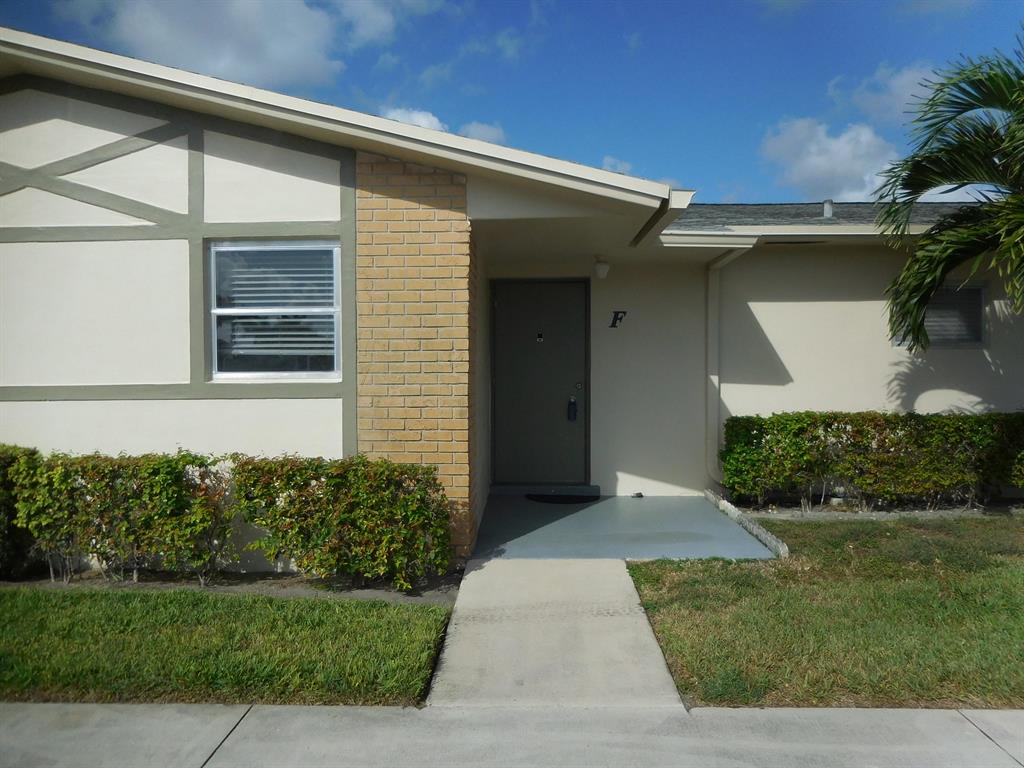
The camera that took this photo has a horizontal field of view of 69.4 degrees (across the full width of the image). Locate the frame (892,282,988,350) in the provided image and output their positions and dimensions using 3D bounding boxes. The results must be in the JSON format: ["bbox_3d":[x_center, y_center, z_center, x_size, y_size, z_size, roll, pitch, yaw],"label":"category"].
[{"bbox_3d":[4.167,-0.662,7.239,0.937,0.660,0.090,0,2,1],"label":"frame"}]

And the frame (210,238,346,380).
[{"bbox_3d":[-1.680,-0.516,5.347,0.960,1.015,0.100,0,2,1],"label":"frame"}]

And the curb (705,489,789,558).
[{"bbox_3d":[1.917,1.120,6.229,0.070,0.100,2.097,0,3,1],"label":"curb"}]

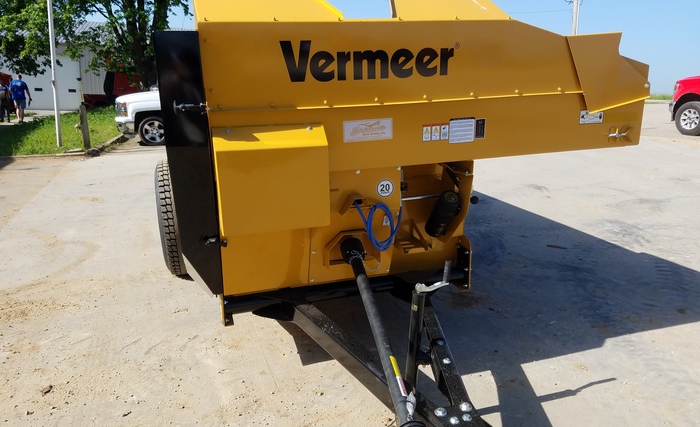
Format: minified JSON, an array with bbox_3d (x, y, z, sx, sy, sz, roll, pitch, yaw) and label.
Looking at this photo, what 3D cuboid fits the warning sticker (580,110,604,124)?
[{"bbox_3d":[1.377,-0.549,2.988,0.156,0.082,0.006,-6,14,-15],"label":"warning sticker"}]

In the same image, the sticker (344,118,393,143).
[{"bbox_3d":[0.093,-0.417,2.651,0.257,0.107,0.006,-6,14,-15],"label":"sticker"}]

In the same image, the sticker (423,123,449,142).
[{"bbox_3d":[0.452,-0.424,2.752,0.146,0.086,0.006,-6,14,-15],"label":"sticker"}]

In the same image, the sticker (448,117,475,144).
[{"bbox_3d":[0.597,-0.441,2.790,0.144,0.130,0.006,-6,14,-15],"label":"sticker"}]

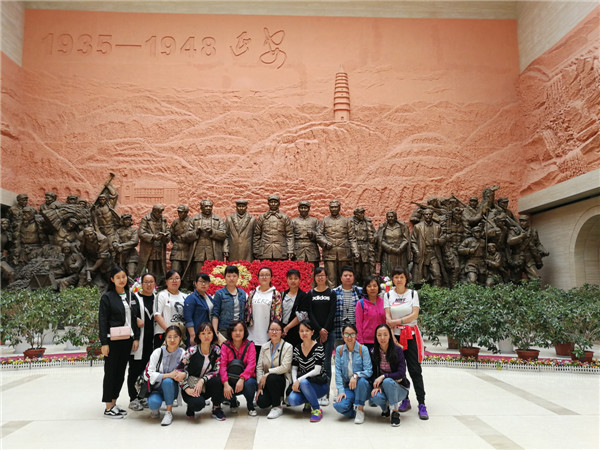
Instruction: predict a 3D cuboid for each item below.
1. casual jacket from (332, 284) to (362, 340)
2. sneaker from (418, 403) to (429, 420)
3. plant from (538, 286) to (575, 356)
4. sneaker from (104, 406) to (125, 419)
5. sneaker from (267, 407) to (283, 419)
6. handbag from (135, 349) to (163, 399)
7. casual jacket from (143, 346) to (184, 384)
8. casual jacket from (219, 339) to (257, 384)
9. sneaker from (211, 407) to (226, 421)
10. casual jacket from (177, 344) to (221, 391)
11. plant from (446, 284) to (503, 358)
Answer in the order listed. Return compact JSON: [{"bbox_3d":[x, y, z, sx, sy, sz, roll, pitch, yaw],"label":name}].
[{"bbox_3d":[0.612,1.115,5.964,0.450,0.680,0.280,-1,-6,5],"label":"casual jacket"},{"bbox_3d":[1.369,2.060,5.186,0.100,0.120,0.260,-1,-6,6],"label":"sneaker"},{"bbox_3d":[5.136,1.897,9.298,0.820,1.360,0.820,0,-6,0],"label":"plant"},{"bbox_3d":[-2.062,2.071,5.196,0.255,0.100,0.098,-5,-8,38],"label":"sneaker"},{"bbox_3d":[-0.274,2.075,5.230,0.090,0.100,0.245,-3,-7,22],"label":"sneaker"},{"bbox_3d":[-1.701,1.678,5.253,0.280,0.500,0.200,-3,-8,20],"label":"handbag"},{"bbox_3d":[-1.499,1.555,5.178,0.450,0.430,0.400,3,-8,-20],"label":"casual jacket"},{"bbox_3d":[-0.722,1.577,5.407,0.450,0.520,0.400,0,-7,-4],"label":"casual jacket"},{"bbox_3d":[-0.891,2.044,5.107,0.095,0.120,0.250,6,-9,-42],"label":"sneaker"},{"bbox_3d":[-1.132,1.605,5.273,0.460,0.500,0.420,2,-7,-17],"label":"casual jacket"},{"bbox_3d":[3.255,1.815,8.804,1.050,1.380,1.000,0,-6,0],"label":"plant"}]

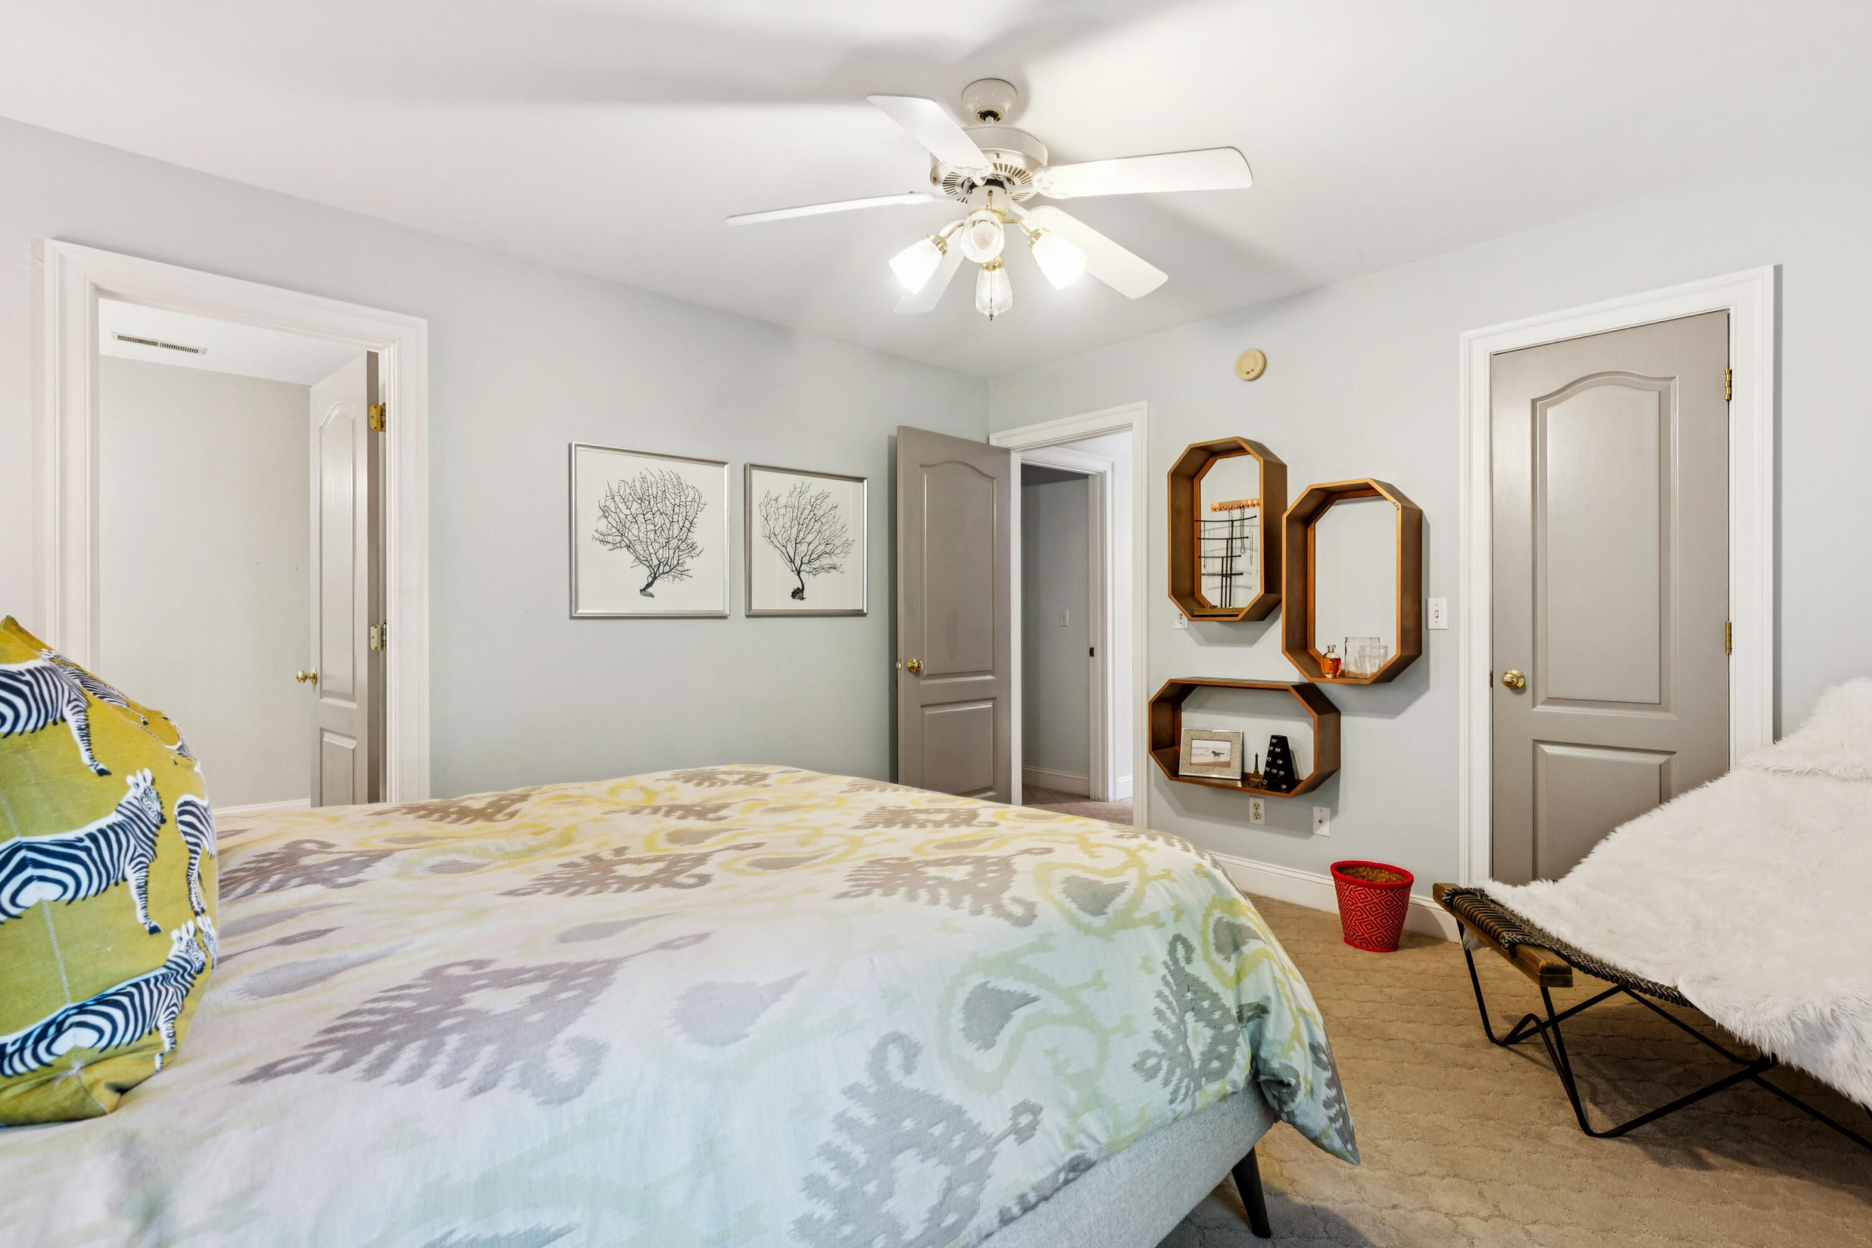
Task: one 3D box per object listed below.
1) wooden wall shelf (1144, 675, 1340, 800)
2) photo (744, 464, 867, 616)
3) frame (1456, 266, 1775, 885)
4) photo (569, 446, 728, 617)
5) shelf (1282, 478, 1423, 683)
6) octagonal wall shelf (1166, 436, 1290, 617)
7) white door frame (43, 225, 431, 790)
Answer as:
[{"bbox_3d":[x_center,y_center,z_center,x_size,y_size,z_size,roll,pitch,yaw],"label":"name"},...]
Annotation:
[{"bbox_3d":[1.243,0.448,3.609,0.200,0.423,0.724,0,0,-42],"label":"wooden wall shelf"},{"bbox_3d":[-0.567,-0.358,3.994,0.639,0.654,0.030,0,0,-42],"label":"photo"},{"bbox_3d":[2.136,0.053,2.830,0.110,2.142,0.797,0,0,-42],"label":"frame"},{"bbox_3d":[-1.112,-0.350,3.493,0.647,0.643,0.030,0,0,-42],"label":"photo"},{"bbox_3d":[1.542,-0.149,3.280,0.200,0.729,0.421,0,0,-42],"label":"shelf"},{"bbox_3d":[1.202,-0.376,3.651,0.200,0.727,0.422,0,0,-42],"label":"octagonal wall shelf"},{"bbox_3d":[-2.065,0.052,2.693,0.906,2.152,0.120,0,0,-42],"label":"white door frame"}]

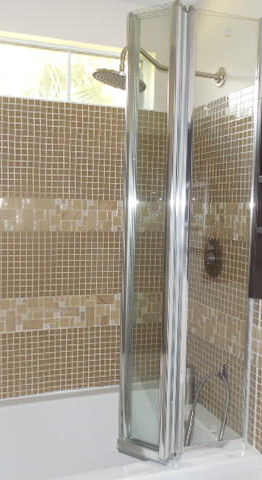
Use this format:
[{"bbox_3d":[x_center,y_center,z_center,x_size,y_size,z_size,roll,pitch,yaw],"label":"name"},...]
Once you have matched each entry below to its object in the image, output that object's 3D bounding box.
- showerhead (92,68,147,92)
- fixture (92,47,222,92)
[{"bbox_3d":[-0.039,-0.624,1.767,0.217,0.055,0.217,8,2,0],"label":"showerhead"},{"bbox_3d":[0.114,-0.668,1.818,0.545,0.165,0.217,-1,5,-20],"label":"fixture"}]

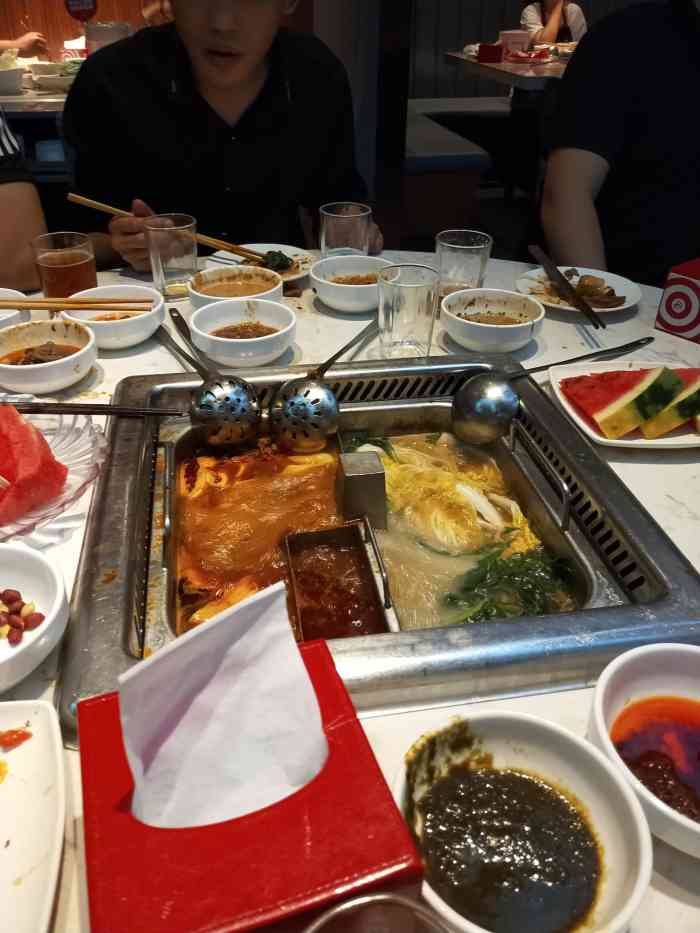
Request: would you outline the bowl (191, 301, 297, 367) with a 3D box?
[{"bbox_3d":[-0.121,-0.151,0.780,0.117,0.044,0.117,1,36,-1],"label":"bowl"}]

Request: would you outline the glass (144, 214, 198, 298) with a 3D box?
[{"bbox_3d":[-0.240,-0.290,0.929,0.071,0.091,0.071,1,36,0],"label":"glass"}]

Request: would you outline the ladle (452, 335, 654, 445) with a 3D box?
[{"bbox_3d":[0.248,-0.097,0.784,0.296,0.068,0.078,-17,35,-26],"label":"ladle"}]

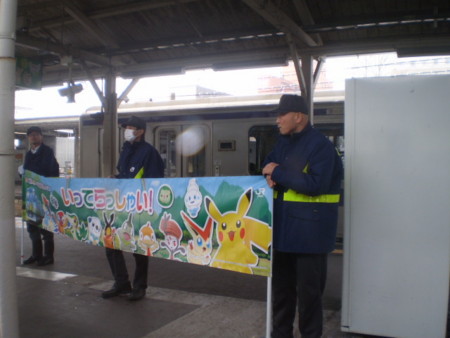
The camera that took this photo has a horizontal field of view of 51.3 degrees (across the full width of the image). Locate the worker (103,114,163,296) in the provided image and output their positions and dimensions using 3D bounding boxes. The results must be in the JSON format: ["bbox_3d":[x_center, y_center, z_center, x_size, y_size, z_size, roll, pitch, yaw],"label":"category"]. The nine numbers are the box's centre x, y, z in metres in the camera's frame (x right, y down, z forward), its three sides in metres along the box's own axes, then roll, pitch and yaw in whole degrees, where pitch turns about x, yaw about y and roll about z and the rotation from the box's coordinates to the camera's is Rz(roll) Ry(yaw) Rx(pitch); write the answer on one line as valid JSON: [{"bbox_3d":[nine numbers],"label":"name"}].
[{"bbox_3d":[-0.865,0.360,4.450,0.460,1.720,0.560,-1,2,-40],"label":"worker"}]

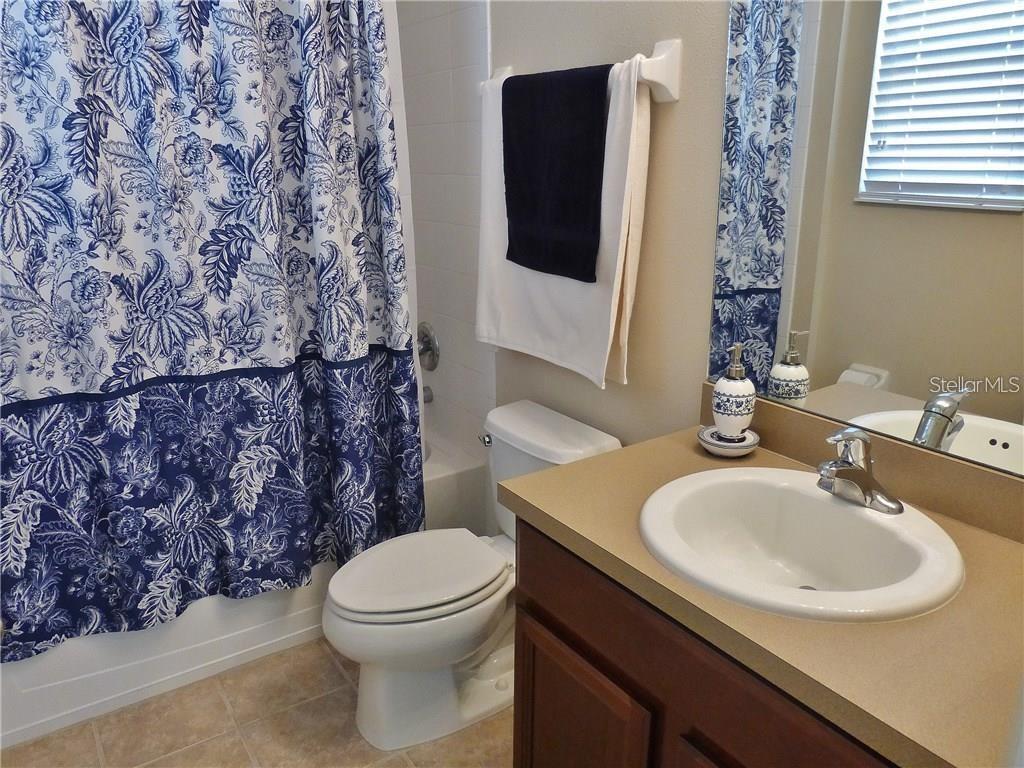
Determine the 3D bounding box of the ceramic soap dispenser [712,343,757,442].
[{"bbox_3d":[0.439,0.021,1.464,0.085,0.208,0.085,-14,21,-40],"label":"ceramic soap dispenser"}]

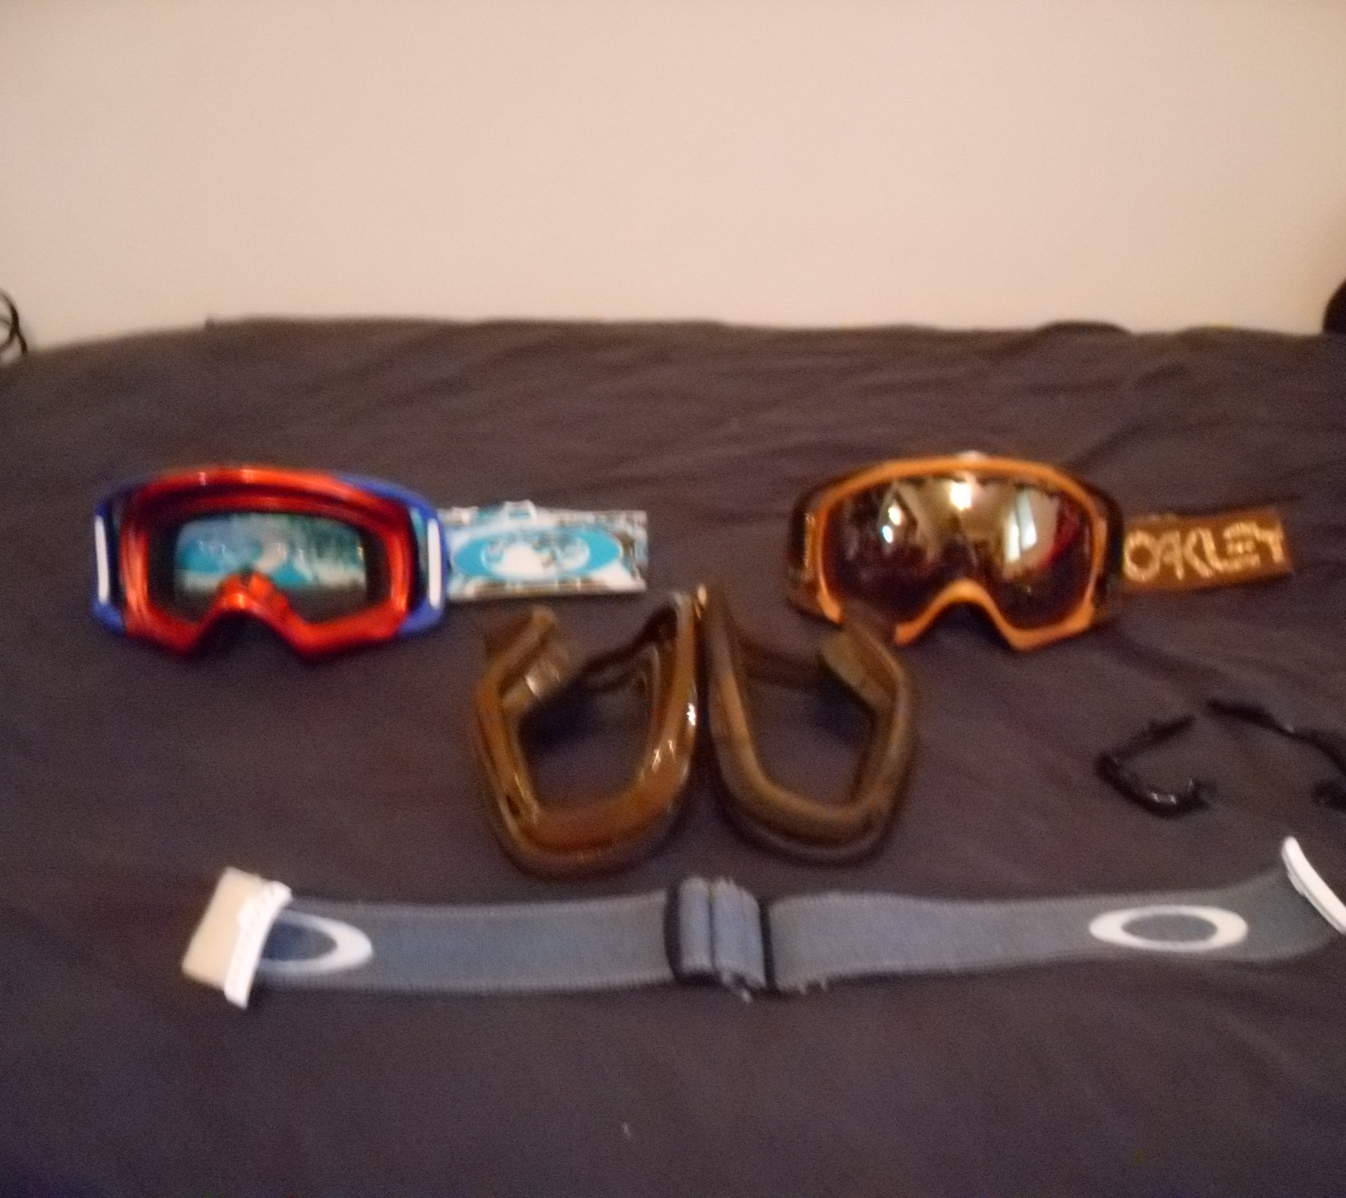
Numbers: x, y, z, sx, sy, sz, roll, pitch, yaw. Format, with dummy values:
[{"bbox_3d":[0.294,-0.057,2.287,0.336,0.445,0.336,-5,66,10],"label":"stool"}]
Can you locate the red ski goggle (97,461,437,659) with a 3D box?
[{"bbox_3d":[-0.210,-0.024,0.828,0.177,0.096,0.080,0,13,0],"label":"red ski goggle"}]

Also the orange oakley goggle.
[{"bbox_3d":[0.146,-0.028,0.834,0.173,0.097,0.080,2,13,3],"label":"orange oakley goggle"}]

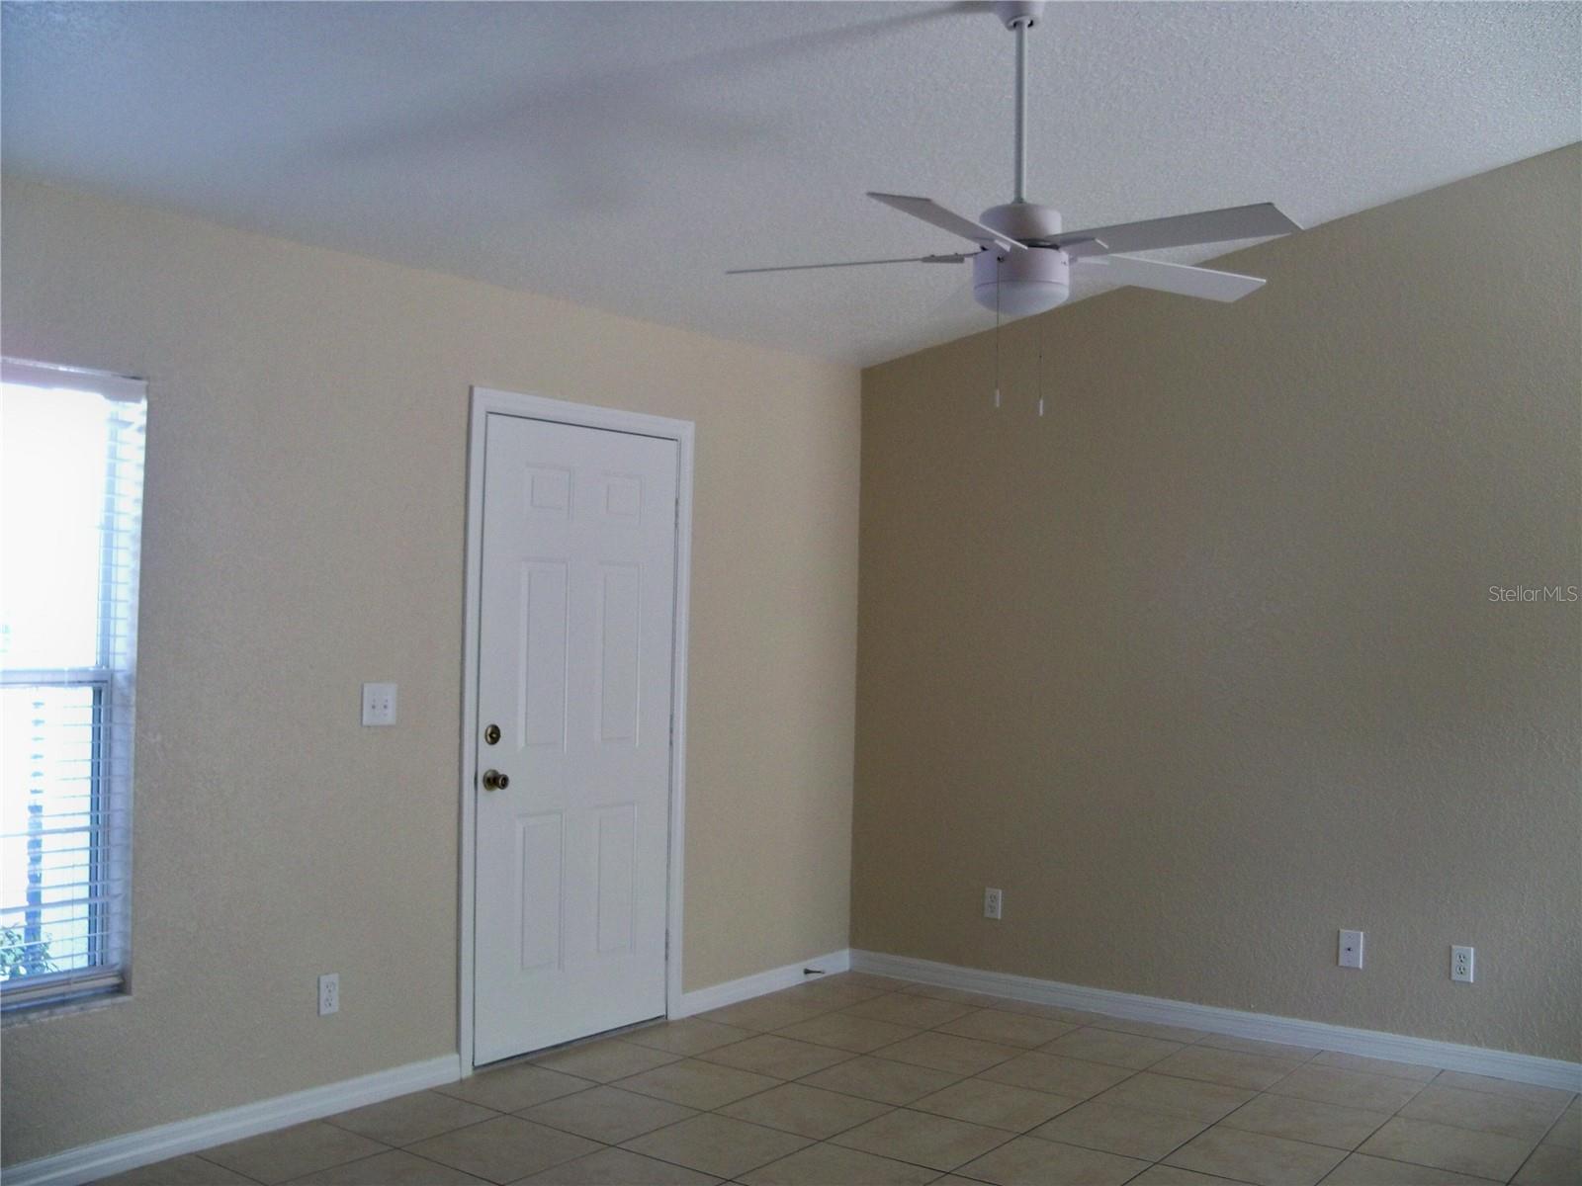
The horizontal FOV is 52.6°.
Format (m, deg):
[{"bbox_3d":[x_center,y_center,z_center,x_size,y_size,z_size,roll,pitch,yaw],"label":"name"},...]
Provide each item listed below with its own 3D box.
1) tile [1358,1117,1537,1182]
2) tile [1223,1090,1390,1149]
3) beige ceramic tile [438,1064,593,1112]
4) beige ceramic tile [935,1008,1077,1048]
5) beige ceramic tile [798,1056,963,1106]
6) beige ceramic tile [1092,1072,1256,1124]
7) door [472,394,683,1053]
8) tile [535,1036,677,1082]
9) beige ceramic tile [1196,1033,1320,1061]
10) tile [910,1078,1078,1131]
[{"bbox_3d":[1.801,1.523,4.309,0.400,0.010,0.400,0,-1,37],"label":"tile"},{"bbox_3d":[1.486,1.526,4.550,0.400,0.010,0.400,0,-1,37],"label":"tile"},{"bbox_3d":[-0.830,1.497,4.816,0.357,0.012,0.406,1,-1,37],"label":"beige ceramic tile"},{"bbox_3d":[0.765,1.542,5.640,0.403,0.010,0.403,0,-1,37],"label":"beige ceramic tile"},{"bbox_3d":[0.284,1.524,4.995,0.400,0.010,0.400,0,-1,36],"label":"beige ceramic tile"},{"bbox_3d":[1.165,1.527,4.829,0.403,0.010,0.403,0,-1,37],"label":"beige ceramic tile"},{"bbox_3d":[-0.708,0.464,5.336,0.048,2.035,0.914,0,-1,36],"label":"door"},{"bbox_3d":[-0.583,1.504,5.127,0.343,0.010,0.403,0,-1,37],"label":"tile"},{"bbox_3d":[1.592,1.553,5.431,0.400,0.010,0.209,0,-1,36],"label":"beige ceramic tile"},{"bbox_3d":[0.608,1.525,4.757,0.400,0.010,0.400,0,-1,36],"label":"tile"}]

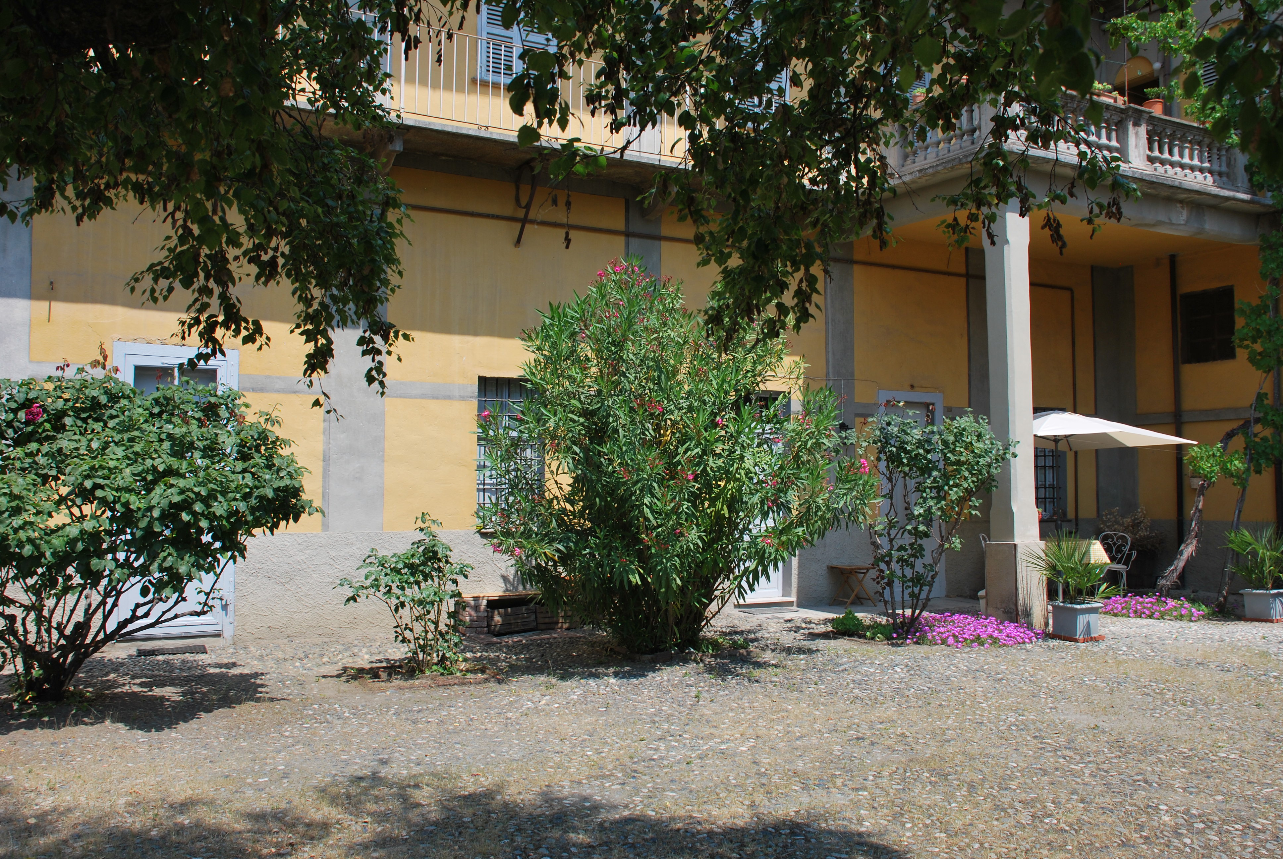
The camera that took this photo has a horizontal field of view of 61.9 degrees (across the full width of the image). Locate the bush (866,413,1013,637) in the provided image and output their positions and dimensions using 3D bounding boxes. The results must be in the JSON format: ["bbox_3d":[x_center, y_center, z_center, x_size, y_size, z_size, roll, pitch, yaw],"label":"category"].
[{"bbox_3d":[3.044,0.947,11.077,1.599,2.314,1.359,-1,-3,14],"label":"bush"}]

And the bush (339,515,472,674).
[{"bbox_3d":[-1.929,1.336,8.764,1.087,1.274,0.924,1,-3,-12],"label":"bush"}]

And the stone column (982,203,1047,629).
[{"bbox_3d":[3.970,-0.111,11.446,0.456,4.469,0.456,2,-4,-28],"label":"stone column"}]

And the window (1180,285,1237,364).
[{"bbox_3d":[8.251,-1.501,15.547,0.119,1.043,0.837,2,-4,-28],"label":"window"}]

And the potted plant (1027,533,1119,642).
[{"bbox_3d":[4.300,1.559,10.693,0.919,1.053,0.845,-1,-3,22],"label":"potted plant"}]

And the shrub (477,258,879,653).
[{"bbox_3d":[0.346,0.201,10.189,3.797,3.702,3.228,0,-3,1],"label":"shrub"}]

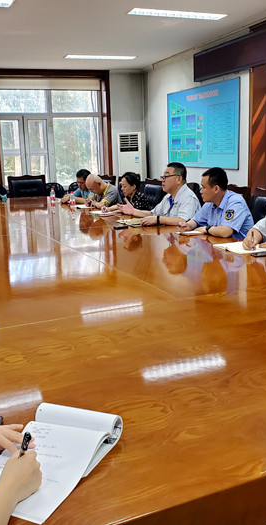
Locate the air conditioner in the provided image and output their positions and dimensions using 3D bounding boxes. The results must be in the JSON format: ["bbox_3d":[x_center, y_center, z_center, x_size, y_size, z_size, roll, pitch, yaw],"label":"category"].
[{"bbox_3d":[0.003,-1.705,10.567,0.490,1.750,0.300,3,13,20],"label":"air conditioner"}]

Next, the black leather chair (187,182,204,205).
[{"bbox_3d":[0.327,-0.336,5.819,0.660,1.066,0.620,-8,14,-24],"label":"black leather chair"}]

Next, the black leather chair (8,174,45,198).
[{"bbox_3d":[-1.714,-0.933,9.010,0.646,1.081,0.687,-7,13,-22],"label":"black leather chair"}]

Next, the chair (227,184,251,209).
[{"bbox_3d":[0.709,-0.185,5.076,0.660,1.066,0.620,-8,14,-24],"label":"chair"}]

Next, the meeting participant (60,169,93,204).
[{"bbox_3d":[-0.711,-0.717,7.435,0.700,1.200,0.520,-7,13,-24],"label":"meeting participant"}]

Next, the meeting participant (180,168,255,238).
[{"bbox_3d":[0.773,-0.158,4.494,0.727,1.293,0.566,-4,12,-11],"label":"meeting participant"}]

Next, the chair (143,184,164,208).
[{"bbox_3d":[0.038,-0.457,6.412,0.660,1.080,0.620,-7,13,-24],"label":"chair"}]

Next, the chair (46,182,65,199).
[{"bbox_3d":[-1.417,-0.981,9.529,0.520,0.870,0.560,-7,13,-20],"label":"chair"}]

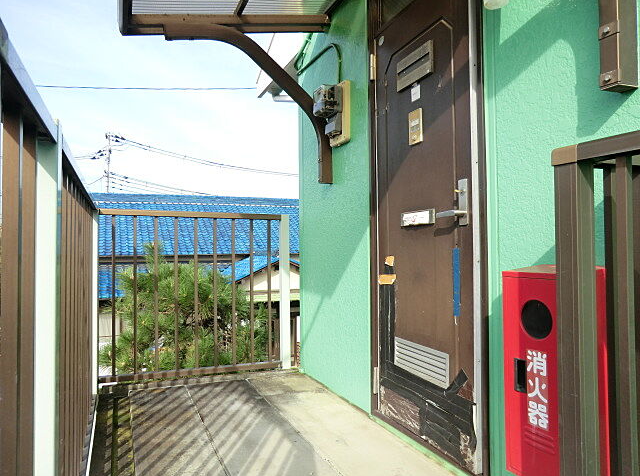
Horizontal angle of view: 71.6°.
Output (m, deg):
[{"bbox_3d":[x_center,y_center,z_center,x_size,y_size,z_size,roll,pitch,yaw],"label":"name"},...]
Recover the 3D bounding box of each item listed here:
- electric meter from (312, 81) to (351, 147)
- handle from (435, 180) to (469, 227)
[{"bbox_3d":[0.064,-0.717,2.592,0.165,0.351,0.170,0,-1,-24],"label":"electric meter"},{"bbox_3d":[0.514,-0.132,1.713,0.060,0.170,0.133,0,-1,-24],"label":"handle"}]

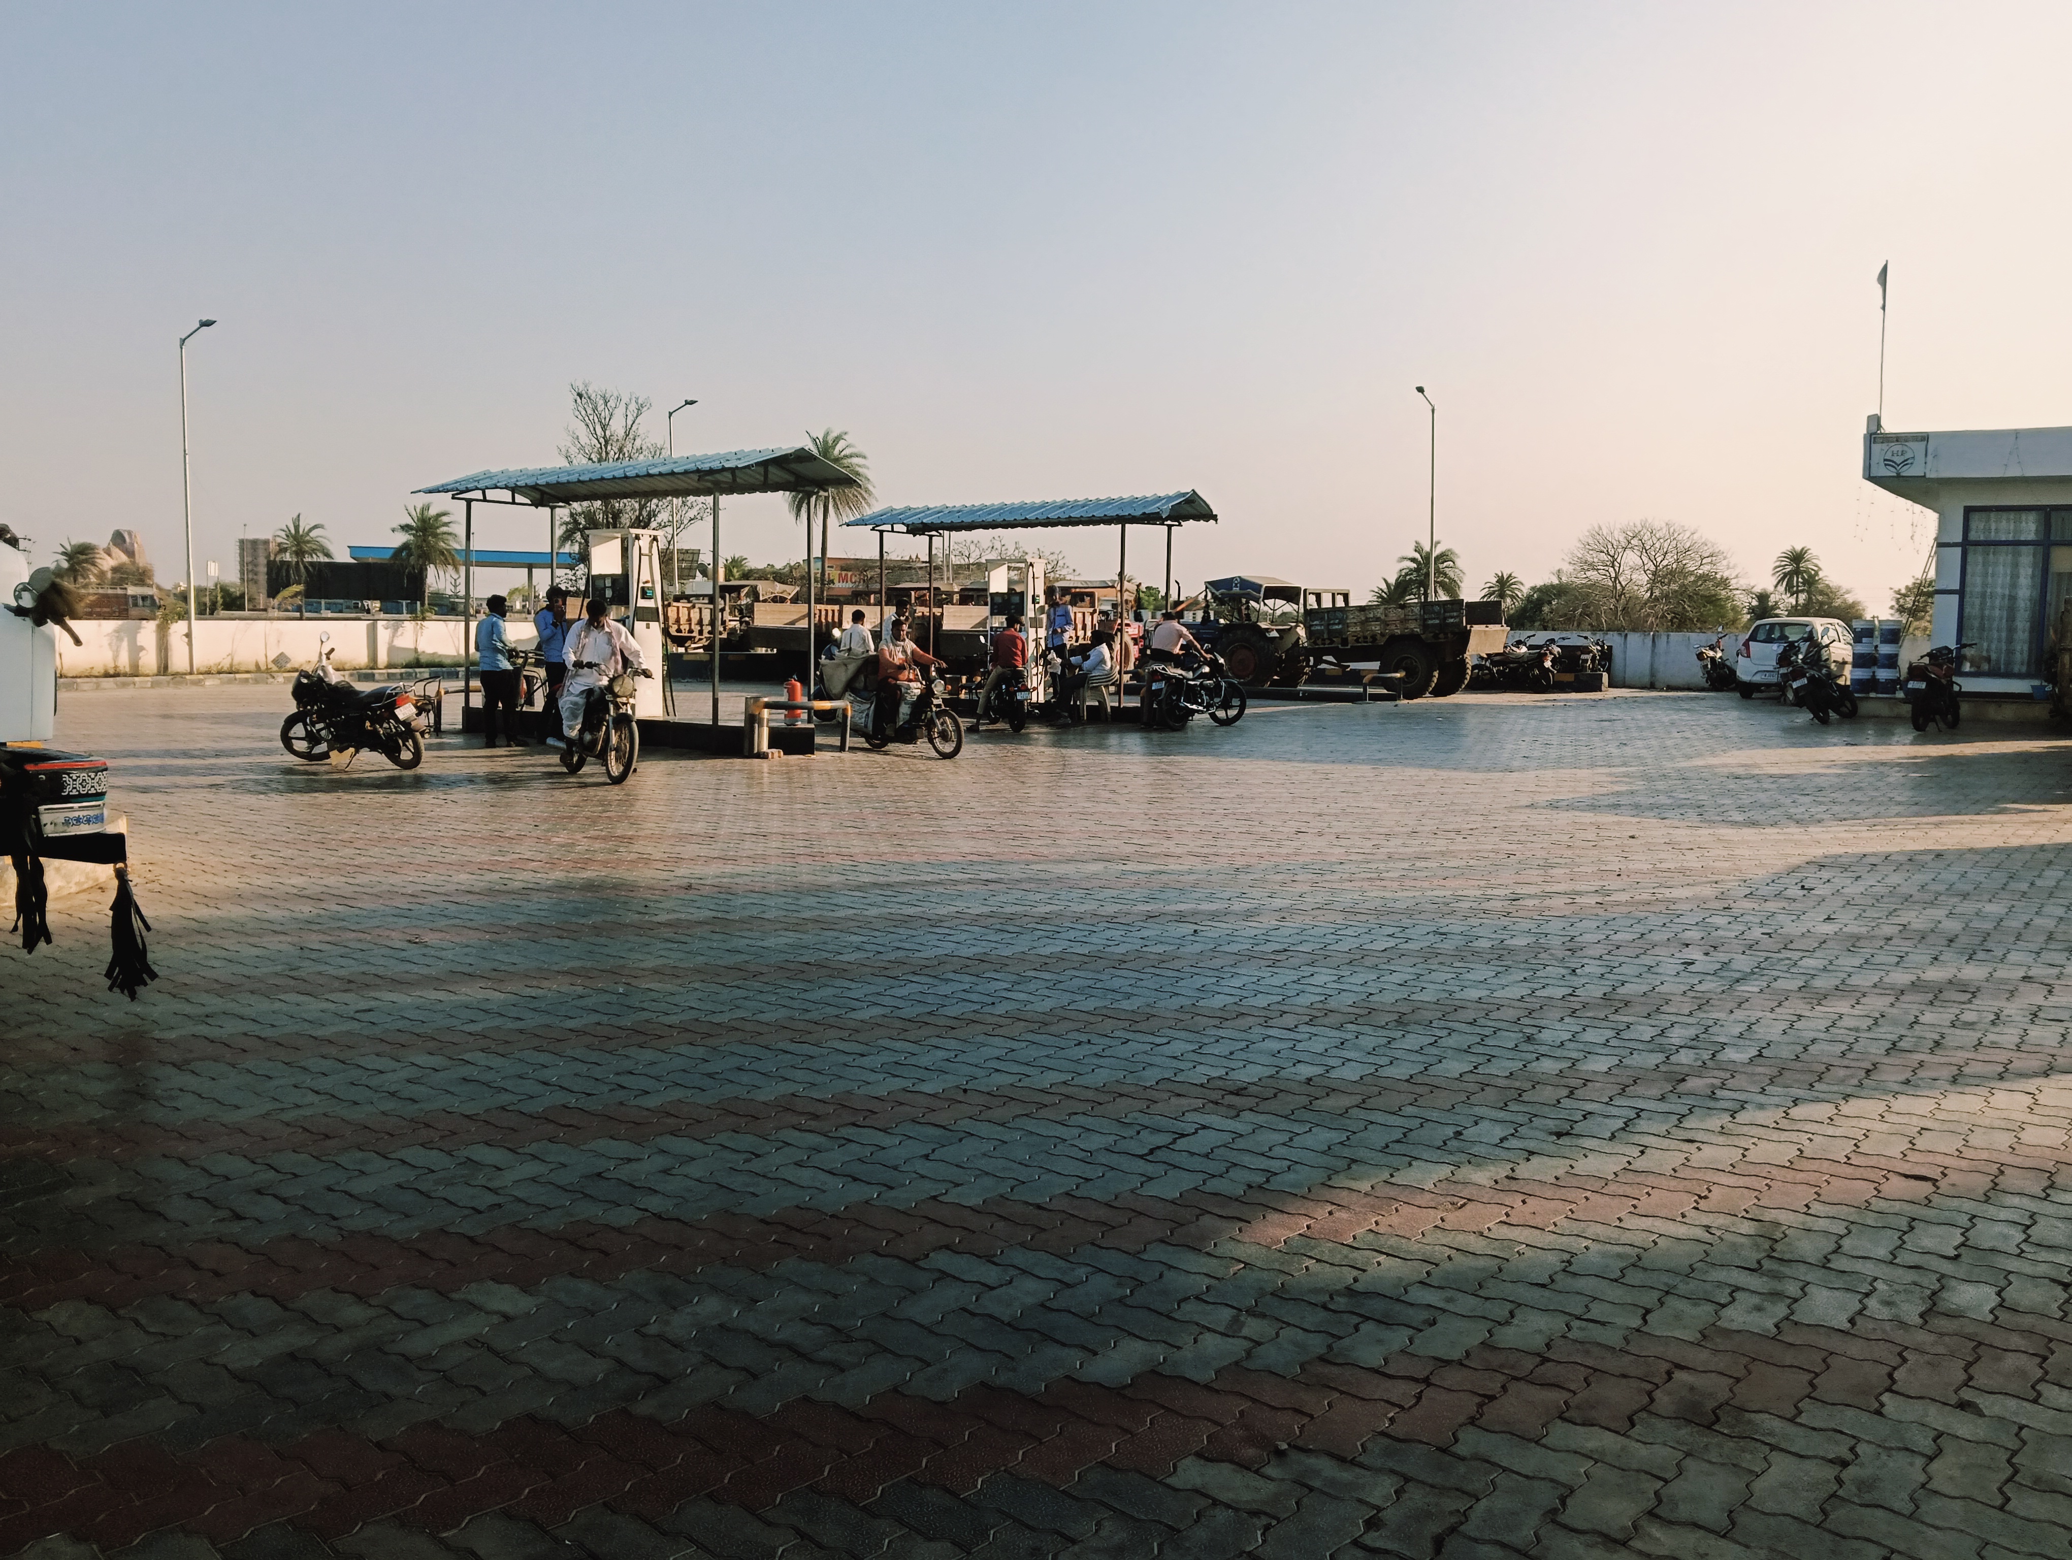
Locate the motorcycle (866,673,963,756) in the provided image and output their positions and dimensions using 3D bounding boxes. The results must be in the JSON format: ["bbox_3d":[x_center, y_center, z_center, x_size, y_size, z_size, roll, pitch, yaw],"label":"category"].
[{"bbox_3d":[-1.330,-0.773,17.360,0.720,1.050,1.850,-5,7,-40],"label":"motorcycle"}]

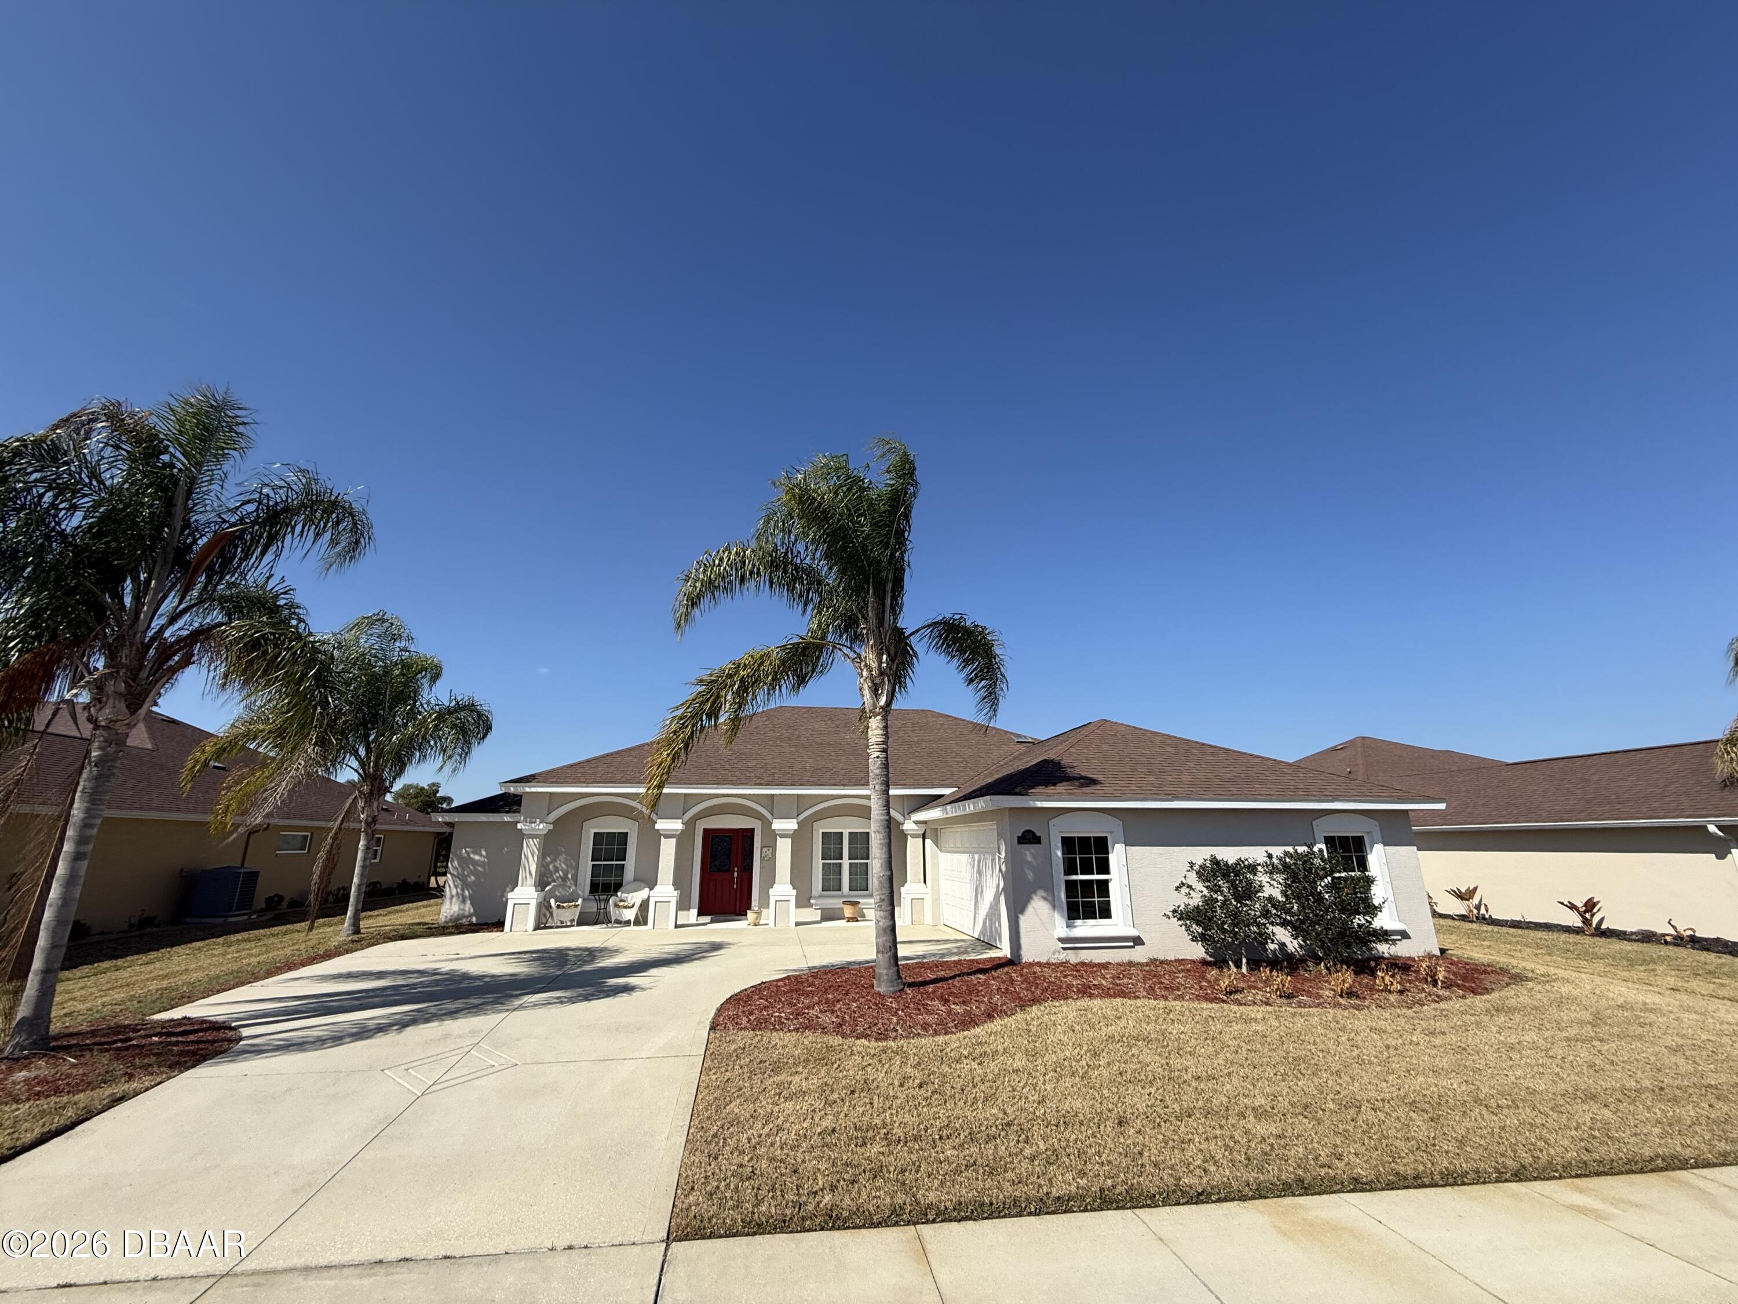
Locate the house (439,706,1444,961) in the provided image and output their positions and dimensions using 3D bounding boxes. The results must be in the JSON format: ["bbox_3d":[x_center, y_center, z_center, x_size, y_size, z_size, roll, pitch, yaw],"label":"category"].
[{"bbox_3d":[-0.534,4.167,19.613,20.250,6.180,16.450,2,-16,-8],"label":"house"}]

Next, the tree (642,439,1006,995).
[{"bbox_3d":[-0.462,0.484,10.082,4.950,8.080,4.400,2,-16,-8],"label":"tree"}]

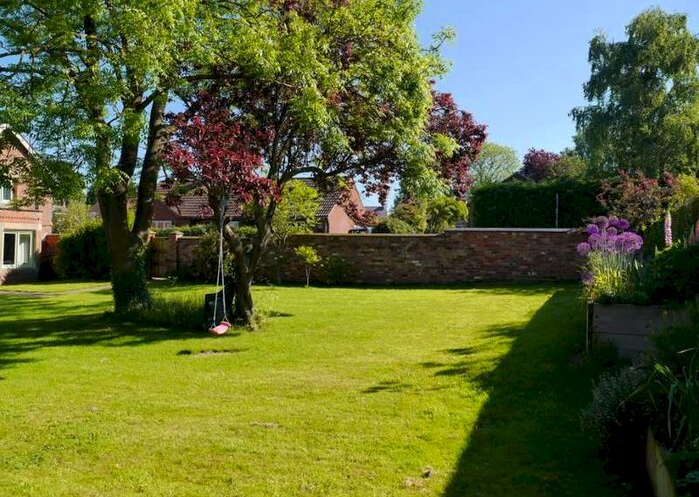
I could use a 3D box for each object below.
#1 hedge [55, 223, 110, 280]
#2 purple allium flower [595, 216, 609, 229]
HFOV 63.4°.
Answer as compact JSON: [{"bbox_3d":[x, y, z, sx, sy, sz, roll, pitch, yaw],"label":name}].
[{"bbox_3d":[-10.050,0.124,21.707,2.500,2.200,1.500,0,1,0],"label":"hedge"},{"bbox_3d":[2.673,-0.276,6.000,0.140,0.135,0.140,0,1,0],"label":"purple allium flower"}]

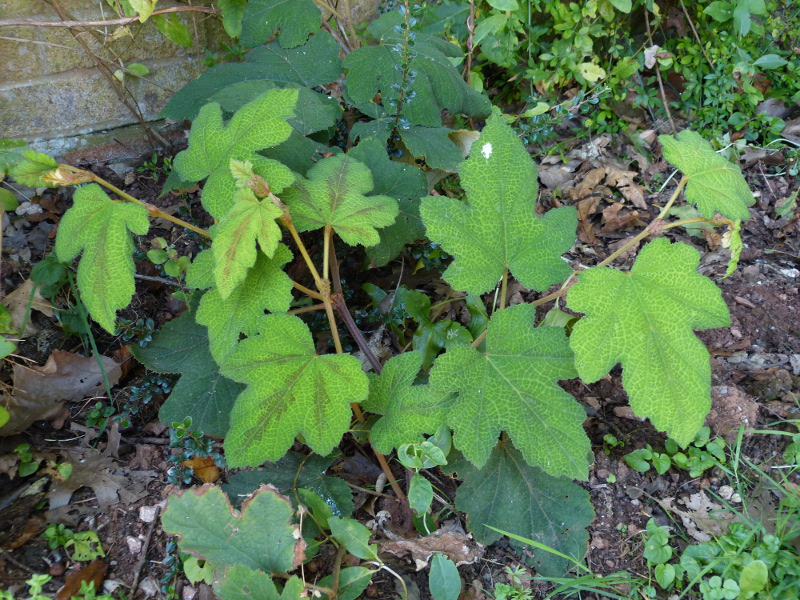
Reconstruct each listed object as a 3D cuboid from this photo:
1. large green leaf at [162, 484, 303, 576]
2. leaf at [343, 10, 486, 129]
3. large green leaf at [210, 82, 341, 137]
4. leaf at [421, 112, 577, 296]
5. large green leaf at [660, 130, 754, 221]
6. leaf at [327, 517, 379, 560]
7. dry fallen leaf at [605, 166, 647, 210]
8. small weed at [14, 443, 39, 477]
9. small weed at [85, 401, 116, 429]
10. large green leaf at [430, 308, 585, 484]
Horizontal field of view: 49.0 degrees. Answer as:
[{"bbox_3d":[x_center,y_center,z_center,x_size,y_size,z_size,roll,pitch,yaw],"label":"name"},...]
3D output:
[{"bbox_3d":[-0.127,0.173,0.665,0.100,0.030,0.086,-11,53,-9],"label":"large green leaf"},{"bbox_3d":[0.012,-0.280,1.120,0.160,0.061,0.196,-36,73,-12],"label":"leaf"},{"bbox_3d":[-0.136,-0.206,0.951,0.145,0.030,0.080,-6,65,-7],"label":"large green leaf"},{"bbox_3d":[0.087,-0.087,0.781,0.137,0.030,0.168,-5,76,4],"label":"leaf"},{"bbox_3d":[0.293,-0.120,0.848,0.112,0.031,0.088,24,73,22],"label":"large green leaf"},{"bbox_3d":[-0.030,0.159,0.587,0.045,0.010,0.016,35,61,20],"label":"leaf"},{"bbox_3d":[0.299,-0.147,1.153,0.045,0.022,0.091,-21,50,-11],"label":"dry fallen leaf"},{"bbox_3d":[-0.311,0.134,0.731,0.021,0.020,0.022,0,38,0],"label":"small weed"},{"bbox_3d":[-0.244,0.093,0.714,0.024,0.018,0.024,0,30,0],"label":"small weed"},{"bbox_3d":[0.091,0.073,0.650,0.119,0.029,0.148,-36,71,-7],"label":"large green leaf"}]

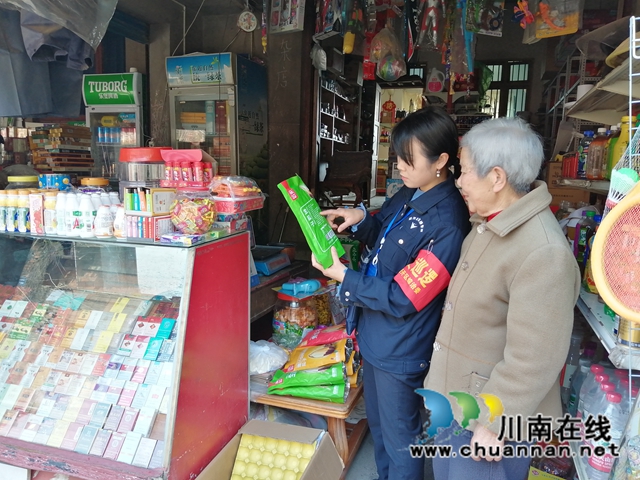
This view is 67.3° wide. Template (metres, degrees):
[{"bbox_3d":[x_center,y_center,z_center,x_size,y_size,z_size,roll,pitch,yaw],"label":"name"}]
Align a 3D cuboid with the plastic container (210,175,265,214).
[{"bbox_3d":[-0.336,-0.184,1.894,0.126,0.130,0.200,5,11,24],"label":"plastic container"}]

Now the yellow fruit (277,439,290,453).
[{"bbox_3d":[-0.140,0.787,1.840,0.050,0.050,0.050,2,9,0],"label":"yellow fruit"}]

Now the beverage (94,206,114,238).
[{"bbox_3d":[-0.735,-0.064,1.631,0.062,0.113,0.062,4,10,17],"label":"beverage"}]

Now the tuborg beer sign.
[{"bbox_3d":[-1.607,-1.159,3.719,0.500,0.245,0.100,4,9,16],"label":"tuborg beer sign"}]

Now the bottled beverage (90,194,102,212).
[{"bbox_3d":[-0.774,-0.089,1.666,0.048,0.148,0.048,4,9,13],"label":"bottled beverage"}]

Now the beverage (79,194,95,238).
[{"bbox_3d":[-0.798,-0.083,1.635,0.050,0.147,0.050,4,10,17],"label":"beverage"}]

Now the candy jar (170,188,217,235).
[{"bbox_3d":[-0.454,-0.105,1.728,0.158,0.165,0.158,4,10,17],"label":"candy jar"}]

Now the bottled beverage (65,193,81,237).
[{"bbox_3d":[-0.858,-0.087,1.656,0.050,0.147,0.050,4,10,17],"label":"bottled beverage"}]

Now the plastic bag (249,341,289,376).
[{"bbox_3d":[-0.247,0.531,2.180,0.220,0.130,0.180,2,9,0],"label":"plastic bag"}]

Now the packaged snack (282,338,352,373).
[{"bbox_3d":[-0.006,0.457,1.900,0.270,0.050,0.155,-15,22,24],"label":"packaged snack"}]

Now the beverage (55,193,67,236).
[{"bbox_3d":[-0.909,-0.091,1.675,0.050,0.147,0.050,4,10,17],"label":"beverage"}]

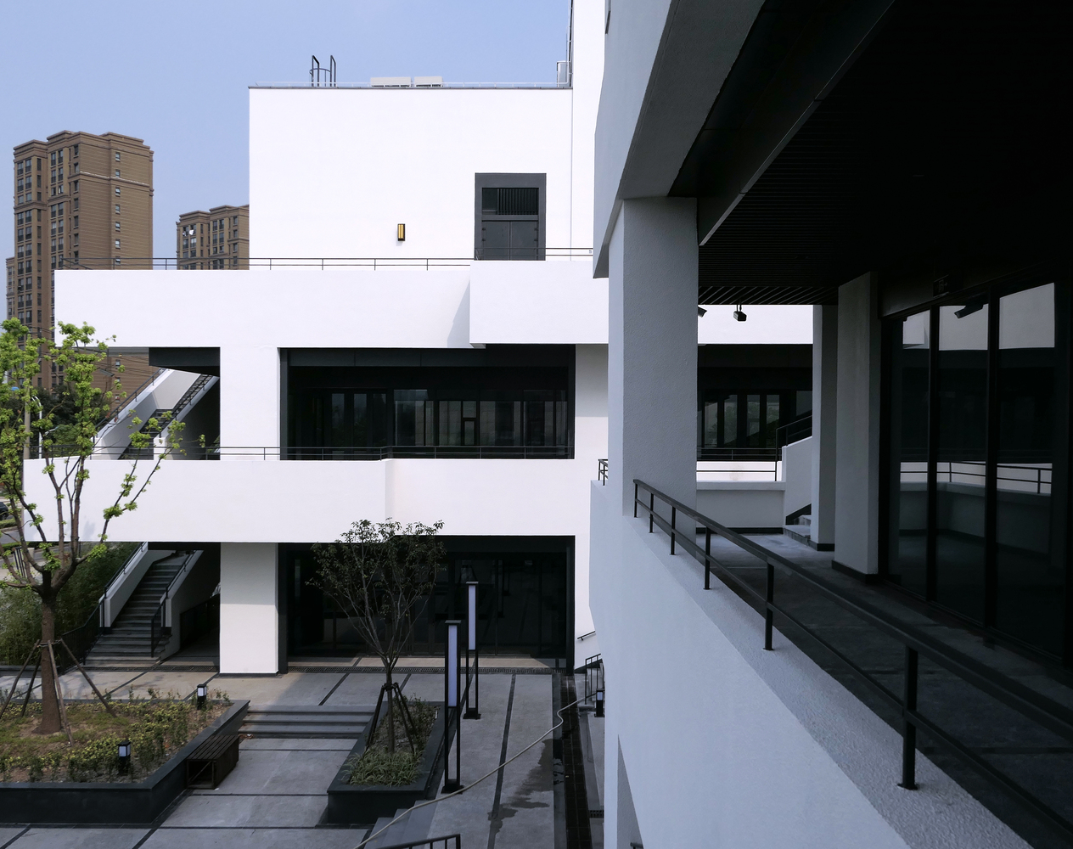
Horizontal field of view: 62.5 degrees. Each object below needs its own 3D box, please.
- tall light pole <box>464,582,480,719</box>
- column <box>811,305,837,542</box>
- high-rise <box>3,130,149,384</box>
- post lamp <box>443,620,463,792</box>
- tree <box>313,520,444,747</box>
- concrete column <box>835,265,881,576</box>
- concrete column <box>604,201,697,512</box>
[{"bbox_3d":[-1.555,5.500,21.520,0.330,3.280,0.330,0,0,1],"label":"tall light pole"},{"bbox_3d":[3.890,0.050,11.760,0.380,3.220,0.380,0,0,1],"label":"column"},{"bbox_3d":[-79.600,-20.500,155.300,21.000,58.000,16.000,0,0,37],"label":"high-rise"},{"bbox_3d":[-1.617,5.450,17.140,0.330,3.280,0.330,0,0,1],"label":"post lamp"},{"bbox_3d":[-3.350,4.450,18.650,2.800,4.950,2.700,0,0,1],"label":"tree"},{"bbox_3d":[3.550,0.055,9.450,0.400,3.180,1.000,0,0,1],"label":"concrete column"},{"bbox_3d":[1.147,-0.350,9.090,0.680,3.430,1.900,0,0,1],"label":"concrete column"}]

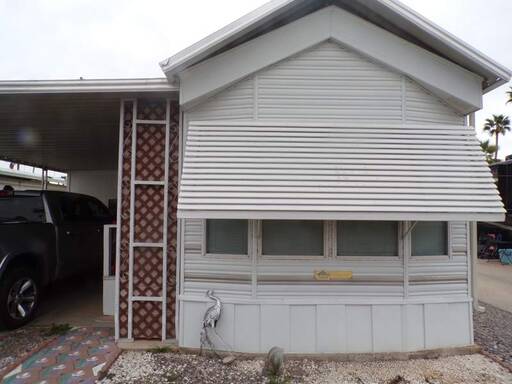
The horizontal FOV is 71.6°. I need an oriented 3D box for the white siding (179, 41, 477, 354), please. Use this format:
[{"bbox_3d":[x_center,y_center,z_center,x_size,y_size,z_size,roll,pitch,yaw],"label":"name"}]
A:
[{"bbox_3d":[0.885,0.033,4.292,3.592,3.692,0.280,0,-3,-1],"label":"white siding"}]

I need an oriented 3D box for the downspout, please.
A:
[{"bbox_3d":[2.851,0.169,4.607,0.110,2.749,0.080,0,-3,-1],"label":"downspout"}]

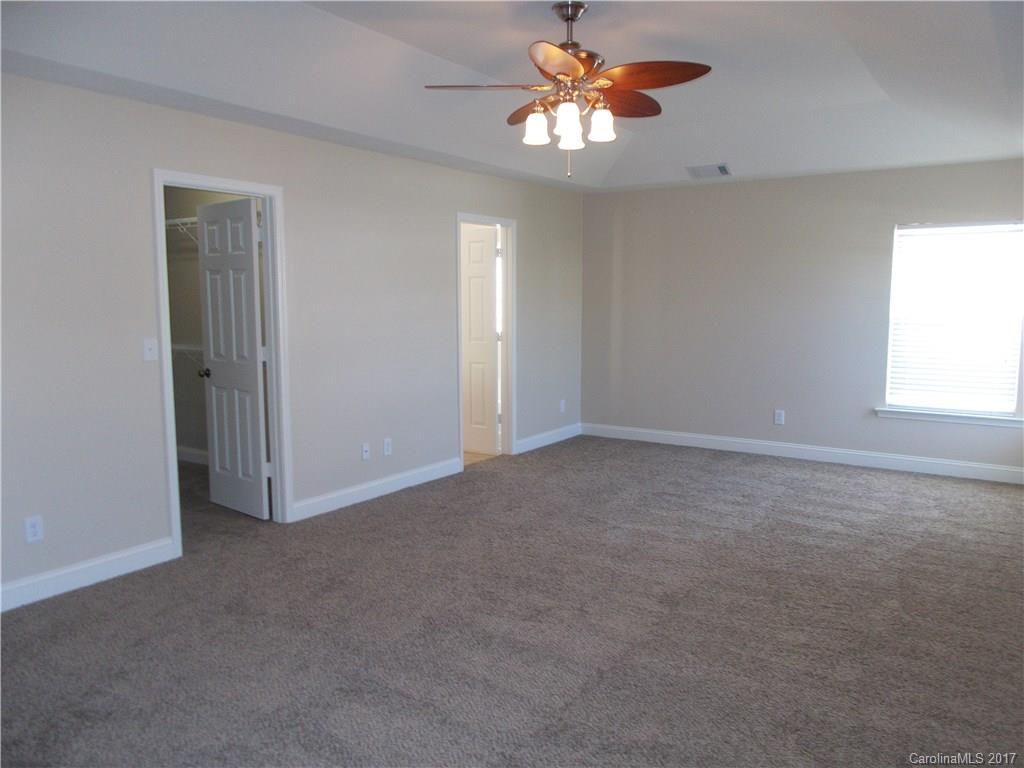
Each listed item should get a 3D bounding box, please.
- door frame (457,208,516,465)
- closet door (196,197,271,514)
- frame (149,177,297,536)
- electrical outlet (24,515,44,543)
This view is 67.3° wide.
[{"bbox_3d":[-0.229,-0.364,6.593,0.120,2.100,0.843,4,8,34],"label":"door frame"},{"bbox_3d":[-1.843,-0.157,5.052,0.695,2.020,0.037,5,9,39],"label":"closet door"},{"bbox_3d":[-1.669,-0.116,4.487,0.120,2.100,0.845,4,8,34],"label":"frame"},{"bbox_3d":[-2.252,0.686,3.629,0.010,0.118,0.073,4,8,34],"label":"electrical outlet"}]

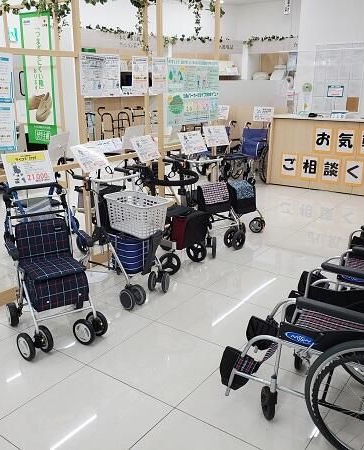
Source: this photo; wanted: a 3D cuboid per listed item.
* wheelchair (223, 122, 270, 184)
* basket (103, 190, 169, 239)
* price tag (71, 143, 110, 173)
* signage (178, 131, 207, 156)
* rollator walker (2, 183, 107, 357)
[{"bbox_3d":[1.048,-1.129,7.256,0.600,0.910,1.000,12,20,34],"label":"wheelchair"},{"bbox_3d":[-0.330,-0.078,3.183,0.285,0.225,0.450,-14,22,-40],"label":"basket"},{"bbox_3d":[-0.690,-0.518,3.430,0.012,0.210,0.300,-25,0,36],"label":"price tag"},{"bbox_3d":[0.109,-0.772,4.220,0.300,0.210,0.012,-15,-5,-41],"label":"signage"},{"bbox_3d":[-0.806,0.249,2.729,0.500,0.860,0.600,-10,20,-31],"label":"rollator walker"}]

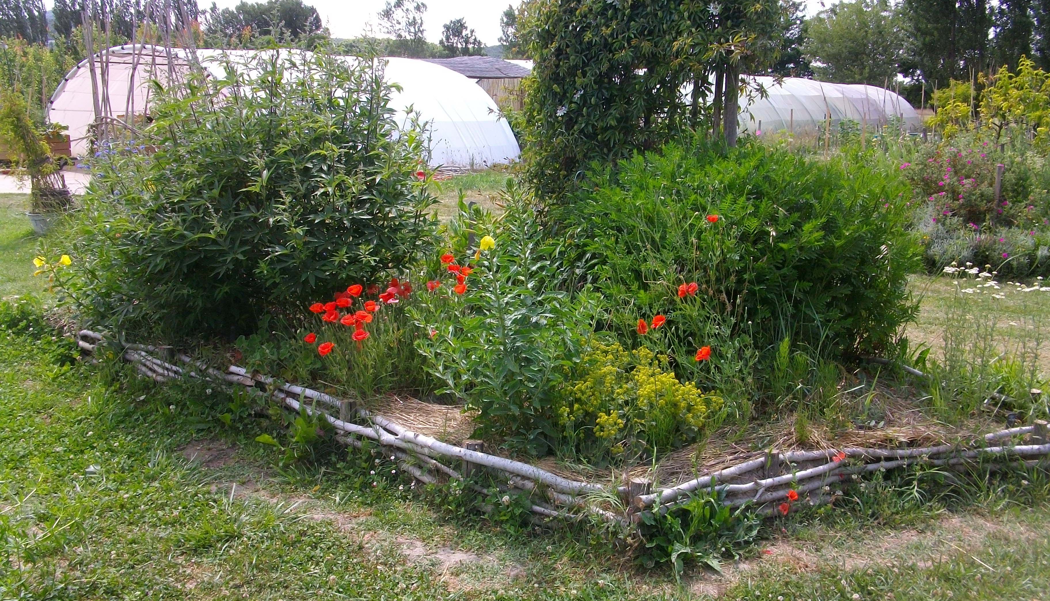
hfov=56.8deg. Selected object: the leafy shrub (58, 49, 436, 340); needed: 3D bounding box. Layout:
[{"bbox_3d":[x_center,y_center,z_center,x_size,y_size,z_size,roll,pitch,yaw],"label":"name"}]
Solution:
[{"bbox_3d":[-1.795,-0.688,6.290,2.350,1.800,1.900,-3,12,-16],"label":"leafy shrub"}]

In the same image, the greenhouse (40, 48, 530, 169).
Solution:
[{"bbox_3d":[-6.662,-5.538,27.864,8.200,3.050,11.000,8,13,32],"label":"greenhouse"}]

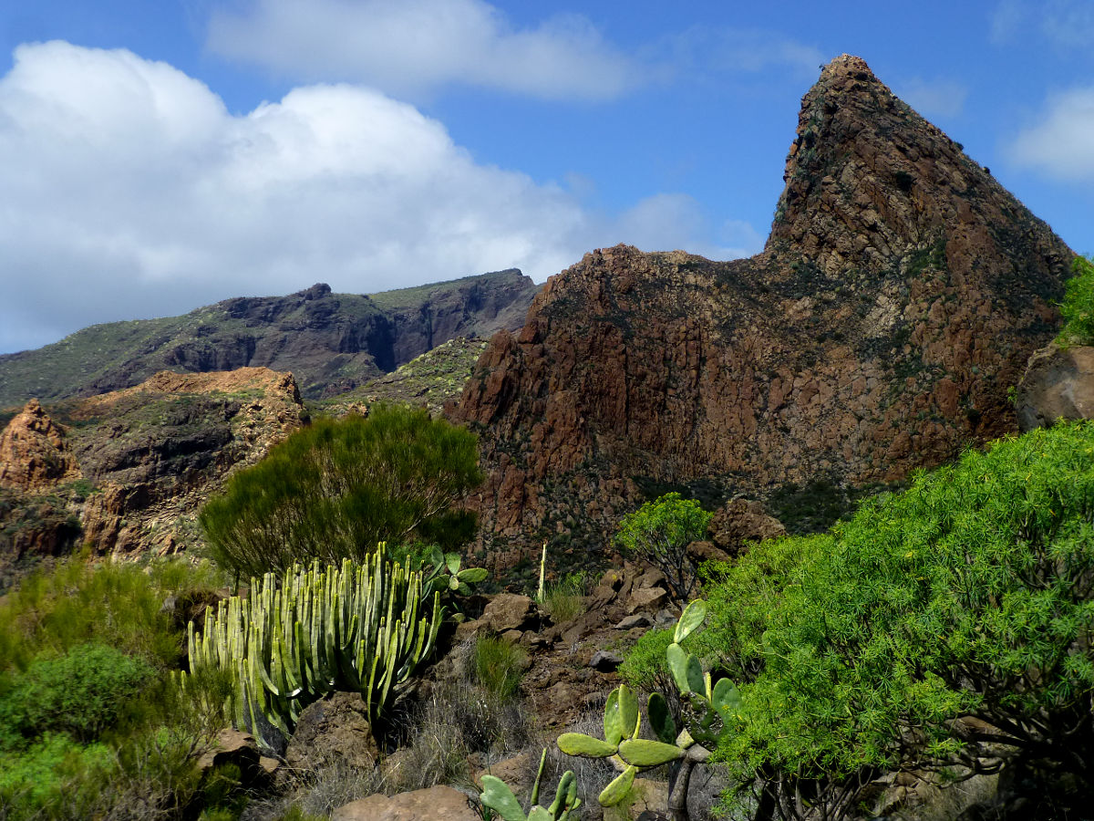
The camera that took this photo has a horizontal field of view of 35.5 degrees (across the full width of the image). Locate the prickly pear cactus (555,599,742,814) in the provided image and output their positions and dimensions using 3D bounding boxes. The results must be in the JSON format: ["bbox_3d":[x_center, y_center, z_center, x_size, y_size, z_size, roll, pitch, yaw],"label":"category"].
[{"bbox_3d":[0.488,1.421,8.200,0.880,1.000,0.750,0,-2,0],"label":"prickly pear cactus"}]

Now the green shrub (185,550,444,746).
[{"bbox_3d":[-1.706,1.719,12.400,1.830,1.400,1.550,0,-2,0],"label":"green shrub"}]

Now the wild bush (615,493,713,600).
[{"bbox_3d":[1.167,1.358,17.000,0.960,1.050,0.900,0,-2,0],"label":"wild bush"}]

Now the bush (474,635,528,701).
[{"bbox_3d":[-0.349,1.917,12.700,0.390,0.480,0.370,0,-2,0],"label":"bush"}]

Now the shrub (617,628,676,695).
[{"bbox_3d":[0.703,1.726,11.600,0.480,0.500,0.450,0,-2,0],"label":"shrub"}]

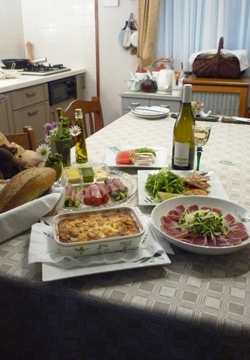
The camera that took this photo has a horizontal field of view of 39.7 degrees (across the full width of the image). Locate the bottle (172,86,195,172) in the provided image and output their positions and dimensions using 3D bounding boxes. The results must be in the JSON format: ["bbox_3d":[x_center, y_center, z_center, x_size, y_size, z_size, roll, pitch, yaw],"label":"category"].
[{"bbox_3d":[0.223,-0.191,1.259,0.082,0.300,0.082,9,25,18],"label":"bottle"}]

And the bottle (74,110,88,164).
[{"bbox_3d":[-0.172,-0.170,1.323,0.049,0.205,0.049,9,25,18],"label":"bottle"}]

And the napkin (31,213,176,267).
[{"bbox_3d":[-0.067,0.136,0.830,0.315,0.045,0.205,-5,25,-13],"label":"napkin"}]

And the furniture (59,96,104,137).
[{"bbox_3d":[-0.055,-0.021,1.982,0.490,0.810,0.415,10,26,23],"label":"furniture"}]

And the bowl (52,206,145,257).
[{"bbox_3d":[-0.060,0.123,0.806,0.200,0.053,0.130,-5,25,-13],"label":"bowl"}]

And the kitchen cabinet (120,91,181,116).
[{"bbox_3d":[0.275,-0.424,3.043,0.507,0.670,0.400,8,25,19],"label":"kitchen cabinet"}]

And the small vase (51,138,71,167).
[{"bbox_3d":[-0.220,-0.099,1.267,0.062,0.100,0.062,8,25,19],"label":"small vase"}]

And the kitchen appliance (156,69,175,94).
[{"bbox_3d":[0.345,-0.805,2.835,0.140,0.194,0.195,-1,24,-1],"label":"kitchen appliance"}]

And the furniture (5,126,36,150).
[{"bbox_3d":[-0.290,0.305,1.188,0.480,0.843,0.410,18,29,34],"label":"furniture"}]

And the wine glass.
[{"bbox_3d":[0.254,-0.105,1.186,0.068,0.168,0.068,8,25,19],"label":"wine glass"}]

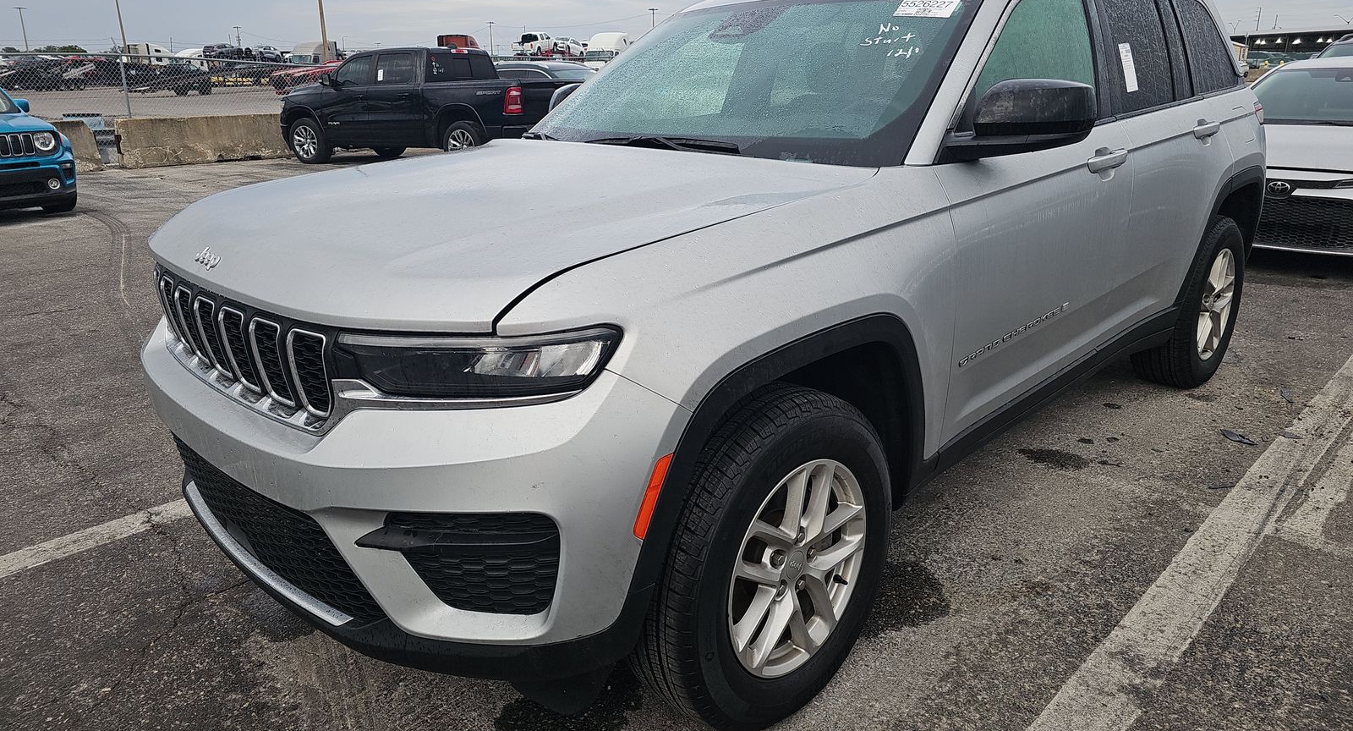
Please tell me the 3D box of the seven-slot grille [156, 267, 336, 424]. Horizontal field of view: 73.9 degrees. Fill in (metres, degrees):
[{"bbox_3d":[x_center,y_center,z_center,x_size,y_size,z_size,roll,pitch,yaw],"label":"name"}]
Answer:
[{"bbox_3d":[-0.969,-0.057,1.930,0.110,0.215,0.960,-19,25,-42],"label":"seven-slot grille"}]

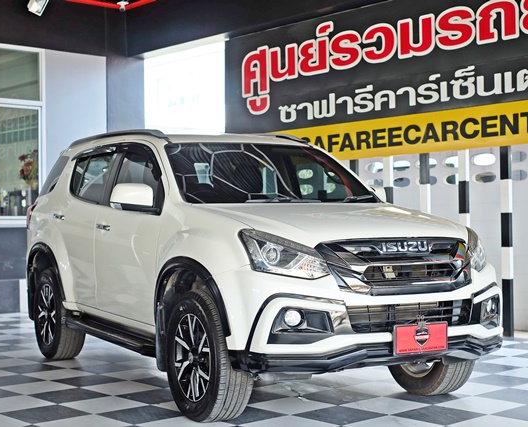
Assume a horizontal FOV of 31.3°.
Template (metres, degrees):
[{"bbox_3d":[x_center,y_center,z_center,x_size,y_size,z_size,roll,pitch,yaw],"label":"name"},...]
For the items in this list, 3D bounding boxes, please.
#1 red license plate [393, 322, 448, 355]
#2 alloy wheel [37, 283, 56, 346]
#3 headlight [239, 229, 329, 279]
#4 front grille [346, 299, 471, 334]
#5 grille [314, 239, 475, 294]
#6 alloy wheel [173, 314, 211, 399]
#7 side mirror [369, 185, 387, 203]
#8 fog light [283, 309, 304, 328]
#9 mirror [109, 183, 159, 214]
[{"bbox_3d":[0.808,0.646,4.844,0.345,0.152,0.020,0,-1,-29],"label":"red license plate"},{"bbox_3d":[-1.691,0.831,7.724,0.180,0.488,0.488,0,-1,-29],"label":"alloy wheel"},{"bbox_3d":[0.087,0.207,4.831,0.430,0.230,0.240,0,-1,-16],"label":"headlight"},{"bbox_3d":[0.788,0.527,4.898,0.830,0.150,0.120,0,-1,-29],"label":"front grille"},{"bbox_3d":[0.739,0.275,4.983,0.990,0.280,0.210,0,-1,-29],"label":"grille"},{"bbox_3d":[-0.320,0.794,5.232,0.180,0.488,0.488,0,-1,-29],"label":"alloy wheel"},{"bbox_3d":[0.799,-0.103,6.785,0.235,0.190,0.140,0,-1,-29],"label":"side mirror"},{"bbox_3d":[0.144,0.528,4.743,0.100,0.100,0.070,0,-1,-29],"label":"fog light"},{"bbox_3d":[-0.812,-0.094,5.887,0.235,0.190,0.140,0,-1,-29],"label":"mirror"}]

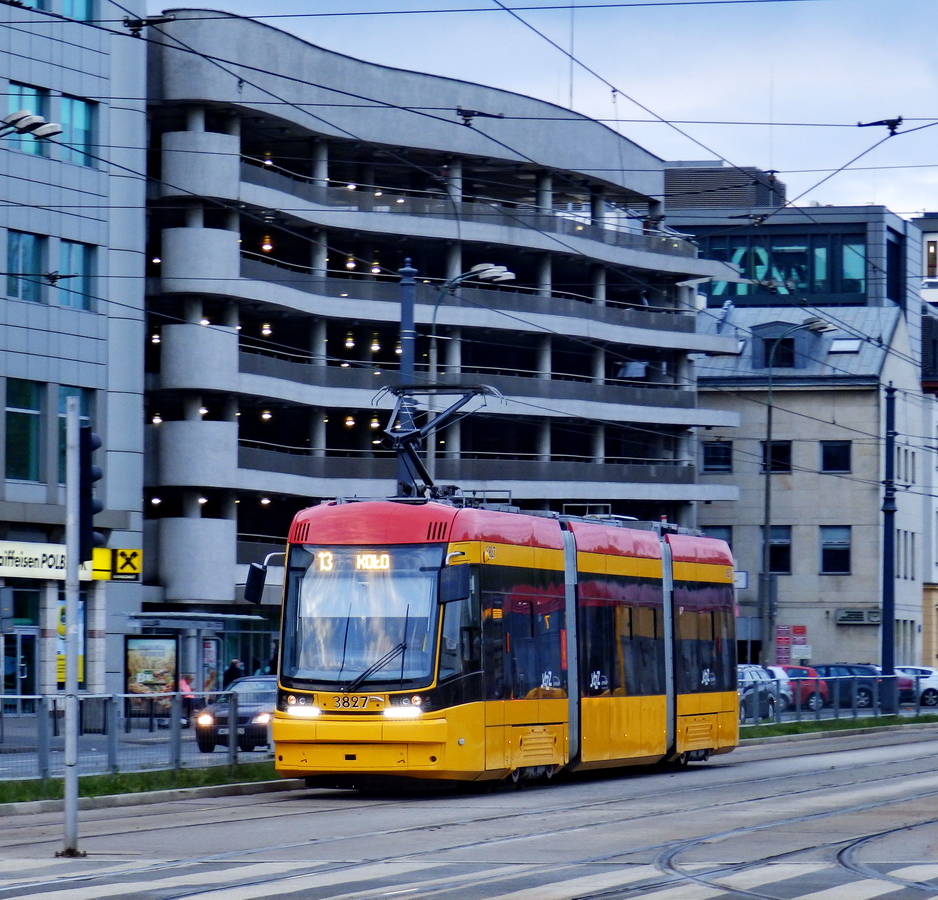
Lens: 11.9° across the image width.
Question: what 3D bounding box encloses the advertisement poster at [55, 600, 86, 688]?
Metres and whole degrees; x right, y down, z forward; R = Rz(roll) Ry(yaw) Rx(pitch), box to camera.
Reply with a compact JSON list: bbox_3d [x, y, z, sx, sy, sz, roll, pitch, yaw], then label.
[{"bbox_3d":[-9.943,4.834,112.300,0.050,2.080,1.400,-1,-3,24],"label":"advertisement poster"}]

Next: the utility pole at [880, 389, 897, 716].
[{"bbox_3d":[12.209,2.863,131.000,0.470,9.650,0.470,-1,-3,20],"label":"utility pole"}]

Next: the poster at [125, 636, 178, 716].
[{"bbox_3d":[-7.400,5.299,105.200,1.360,1.940,0.150,-1,-3,20],"label":"poster"}]

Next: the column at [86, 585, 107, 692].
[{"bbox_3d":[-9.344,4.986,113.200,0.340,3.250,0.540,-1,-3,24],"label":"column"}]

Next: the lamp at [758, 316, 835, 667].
[{"bbox_3d":[10.248,2.012,140.718,2.250,12.414,0.900,-1,-3,20],"label":"lamp"}]

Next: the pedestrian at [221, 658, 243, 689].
[{"bbox_3d":[-5.615,5.796,106.846,0.380,1.680,0.520,0,-3,5],"label":"pedestrian"}]

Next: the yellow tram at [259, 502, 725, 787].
[{"bbox_3d":[1.025,3.051,68.882,2.360,3.750,20.000,-1,-3,15],"label":"yellow tram"}]

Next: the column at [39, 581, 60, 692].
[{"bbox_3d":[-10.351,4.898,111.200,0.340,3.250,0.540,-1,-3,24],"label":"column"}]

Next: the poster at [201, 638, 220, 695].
[{"bbox_3d":[-6.023,5.062,104.878,0.430,1.450,0.080,0,-3,10],"label":"poster"}]

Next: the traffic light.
[{"bbox_3d":[-3.033,0.320,35.600,0.240,1.040,0.280,-2,-4,40],"label":"traffic light"}]

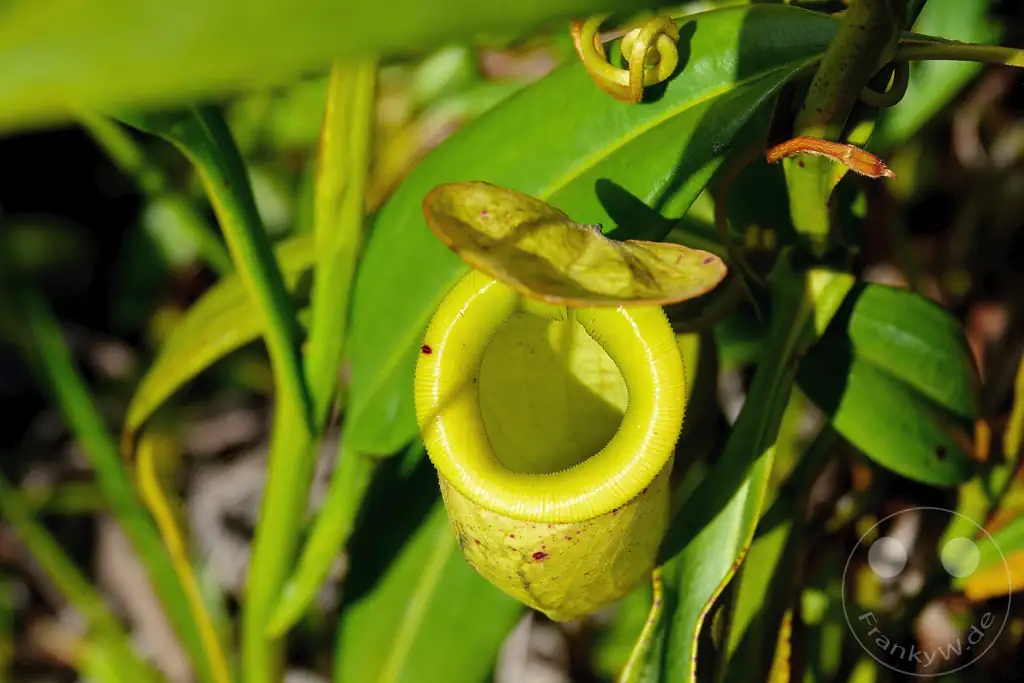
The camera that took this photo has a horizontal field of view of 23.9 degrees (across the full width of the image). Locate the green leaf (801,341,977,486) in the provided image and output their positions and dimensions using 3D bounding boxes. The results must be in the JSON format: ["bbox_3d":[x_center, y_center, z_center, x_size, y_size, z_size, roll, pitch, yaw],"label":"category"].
[{"bbox_3d":[0.087,0.016,0.560,0.046,0.012,0.025,30,71,-19],"label":"green leaf"}]

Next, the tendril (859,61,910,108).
[{"bbox_3d":[0.082,-0.056,0.530,0.011,0.011,0.008,0,31,0],"label":"tendril"}]

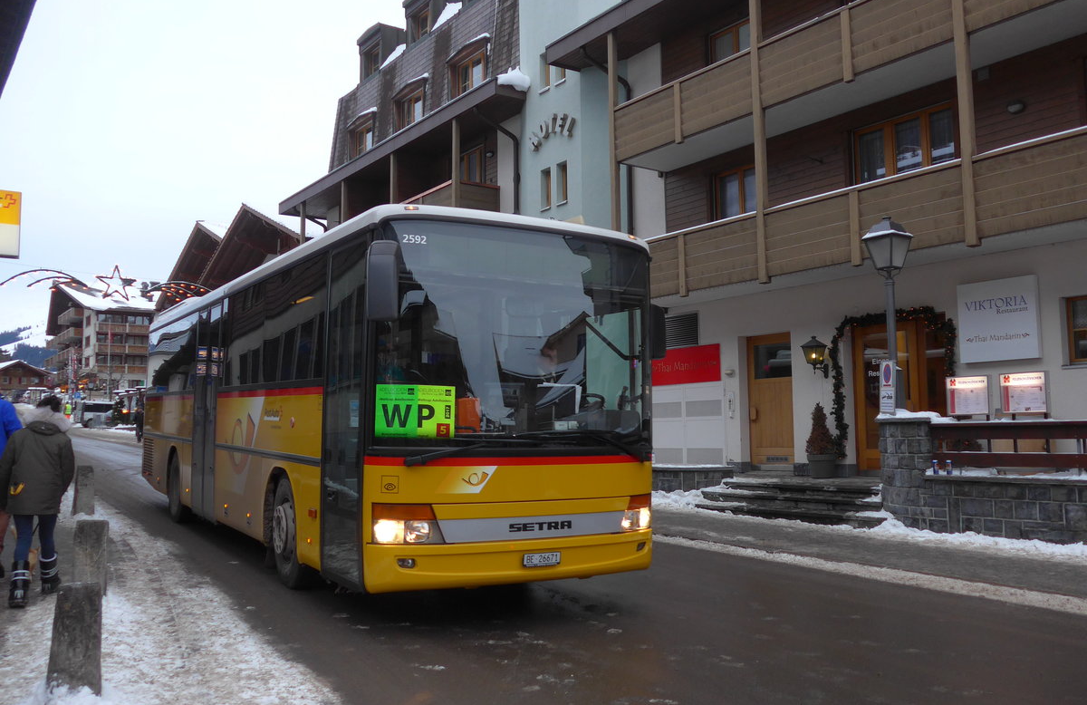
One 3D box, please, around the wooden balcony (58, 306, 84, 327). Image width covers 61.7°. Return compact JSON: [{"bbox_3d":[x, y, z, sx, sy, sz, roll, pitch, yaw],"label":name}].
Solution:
[{"bbox_3d":[-67.204,-4.969,129.583,1.350,1.200,10.500,3,-6,-37],"label":"wooden balcony"}]

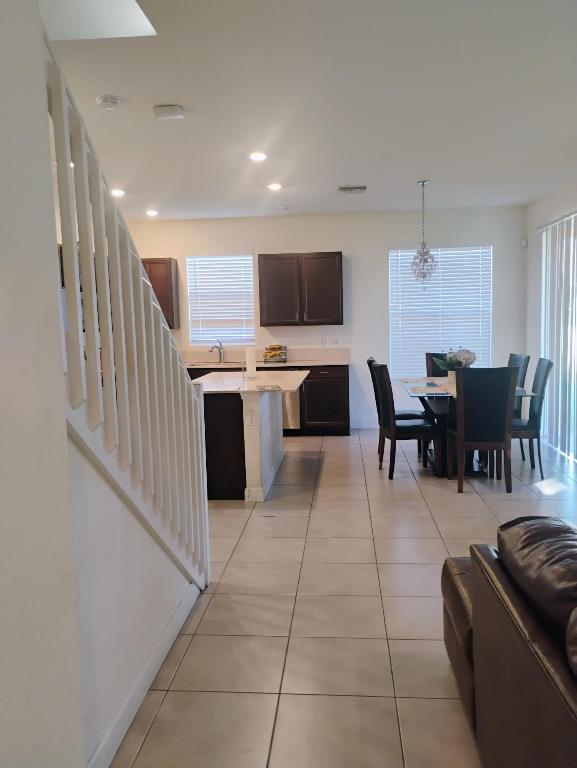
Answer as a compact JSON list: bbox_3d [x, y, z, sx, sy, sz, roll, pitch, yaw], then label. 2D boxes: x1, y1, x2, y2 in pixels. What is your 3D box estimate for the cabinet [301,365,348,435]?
[{"bbox_3d":[0.477,0.210,7.977,0.610,0.885,0.600,-1,6,5],"label":"cabinet"}]

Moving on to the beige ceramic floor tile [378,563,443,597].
[{"bbox_3d":[0.753,1.123,3.551,0.456,0.010,0.452,-1,6,5],"label":"beige ceramic floor tile"}]

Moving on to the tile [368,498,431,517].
[{"bbox_3d":[0.867,0.977,4.870,0.455,0.010,0.450,-1,6,5],"label":"tile"}]

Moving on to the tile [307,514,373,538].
[{"bbox_3d":[0.370,1.027,4.445,0.453,0.010,0.445,-1,6,5],"label":"tile"}]

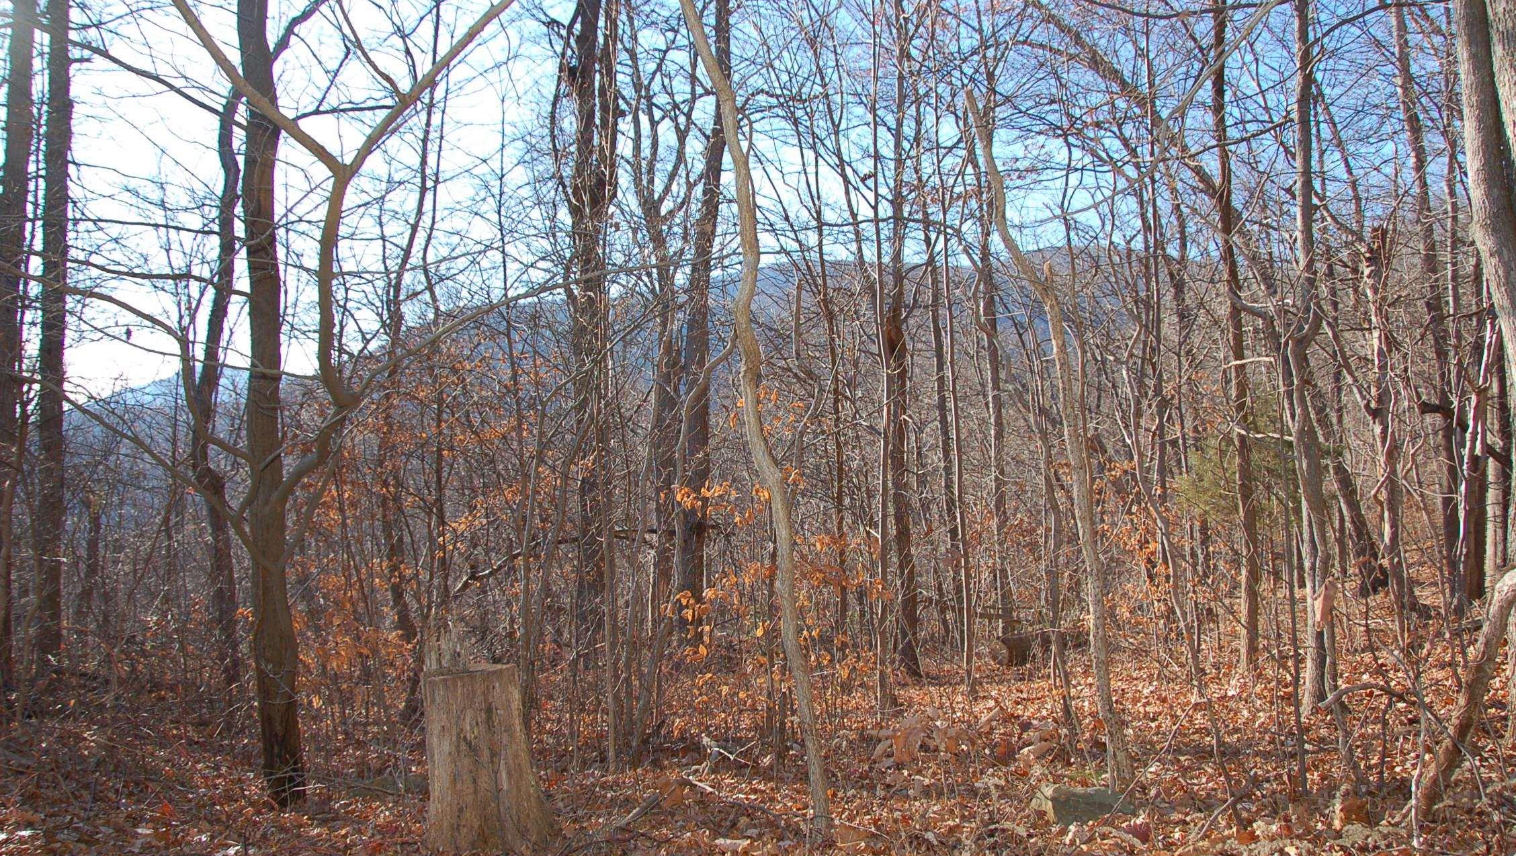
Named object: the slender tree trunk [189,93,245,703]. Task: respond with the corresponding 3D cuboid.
[{"bbox_3d":[-3.147,-0.176,6.600,0.320,3.550,0.300,0,0,0],"label":"slender tree trunk"}]

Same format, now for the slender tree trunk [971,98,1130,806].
[{"bbox_3d":[1.237,0.050,4.800,0.680,2.950,0.350,0,0,0],"label":"slender tree trunk"}]

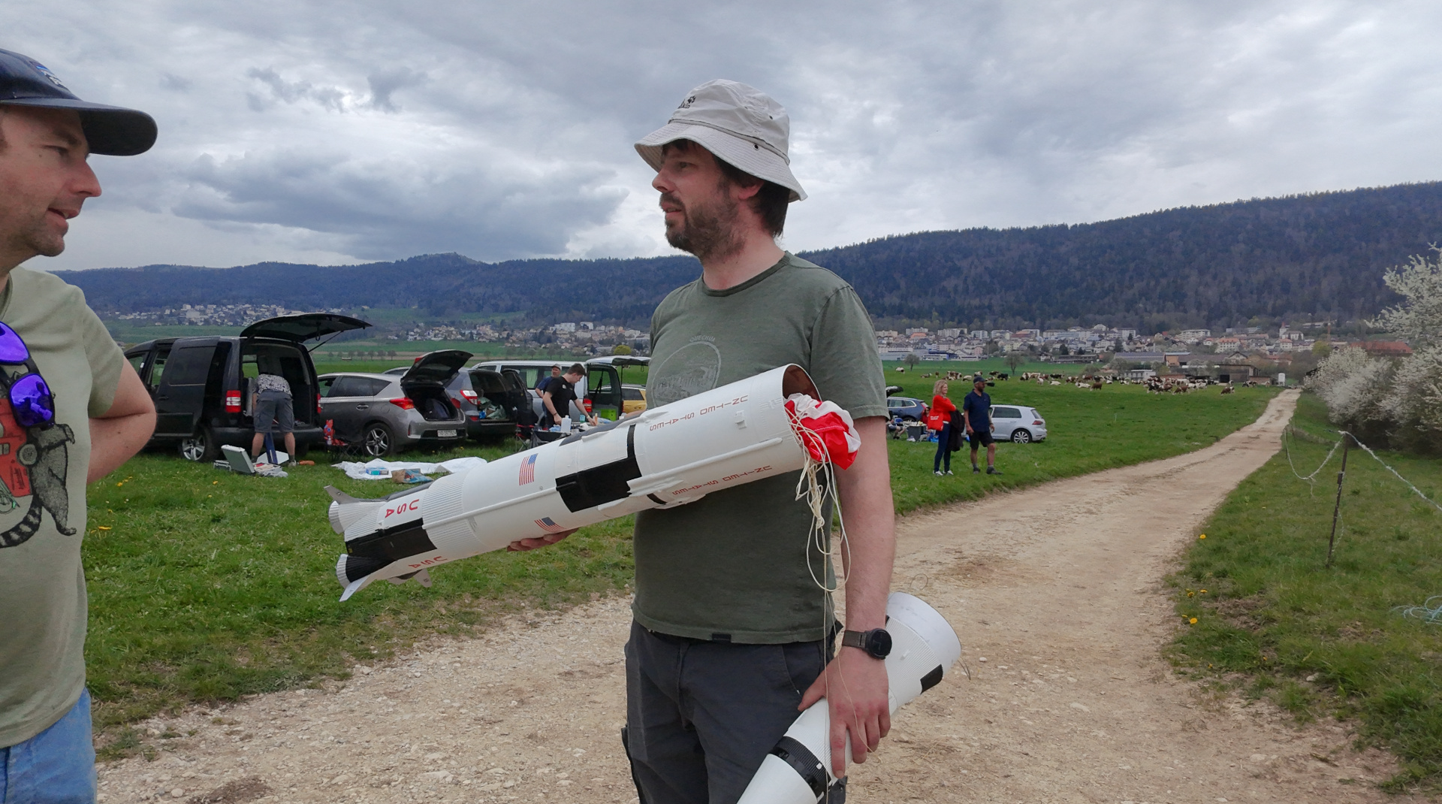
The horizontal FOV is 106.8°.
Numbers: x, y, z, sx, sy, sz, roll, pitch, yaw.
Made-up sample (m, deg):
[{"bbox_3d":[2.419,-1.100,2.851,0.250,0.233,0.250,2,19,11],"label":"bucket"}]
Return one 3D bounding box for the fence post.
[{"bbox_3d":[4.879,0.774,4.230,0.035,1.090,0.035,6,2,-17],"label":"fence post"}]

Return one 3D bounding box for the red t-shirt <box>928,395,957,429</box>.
[{"bbox_3d":[3.980,0.172,9.600,0.330,0.590,0.430,2,3,37],"label":"red t-shirt"}]

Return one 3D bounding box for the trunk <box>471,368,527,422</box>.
[{"bbox_3d":[-4.830,-0.160,11.600,0.600,1.100,1.150,1,2,14],"label":"trunk"}]

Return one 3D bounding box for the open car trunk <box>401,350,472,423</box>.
[{"bbox_3d":[-4.940,-0.265,9.350,0.620,1.220,1.150,0,2,12],"label":"open car trunk"}]

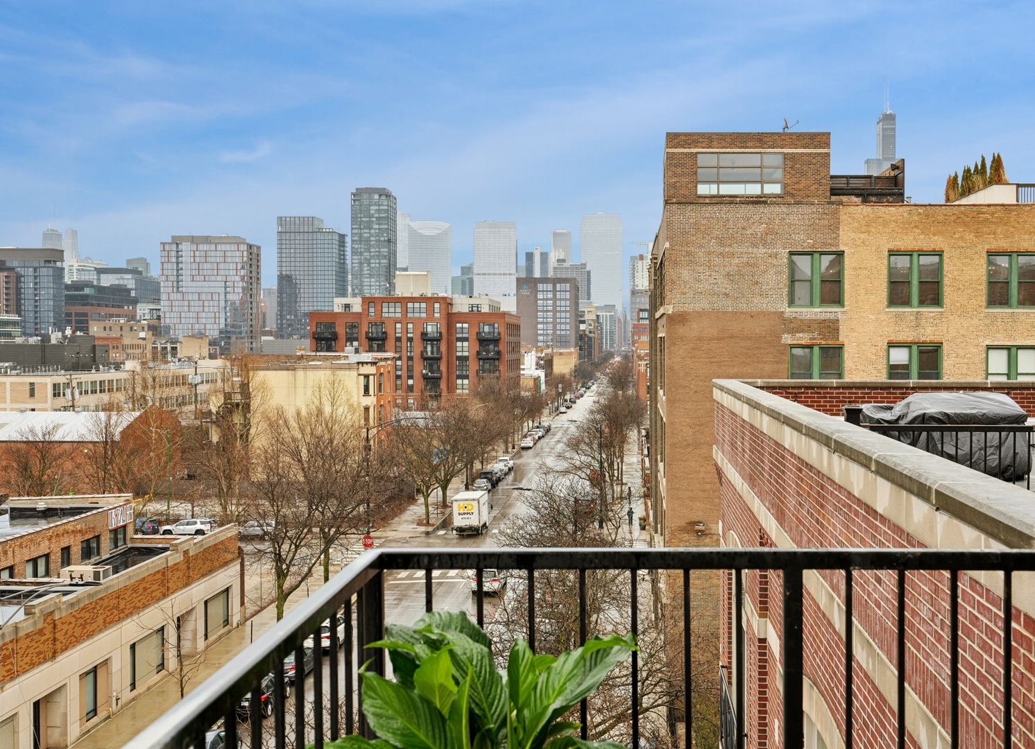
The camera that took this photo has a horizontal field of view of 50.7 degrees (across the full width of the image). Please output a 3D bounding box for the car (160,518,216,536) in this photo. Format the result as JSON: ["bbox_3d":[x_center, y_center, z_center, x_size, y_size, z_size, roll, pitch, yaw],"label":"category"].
[{"bbox_3d":[-29.515,13.538,98.189,4.900,1.700,1.920,0,1,6],"label":"car"}]

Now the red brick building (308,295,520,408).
[{"bbox_3d":[-18.449,-1.231,207.915,35.672,25.700,25.835,0,1,6],"label":"red brick building"}]

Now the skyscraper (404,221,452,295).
[{"bbox_3d":[-145.159,-146.513,1812.264,67.000,221.000,40.000,0,2,6],"label":"skyscraper"}]

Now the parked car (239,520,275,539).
[{"bbox_3d":[-22.957,13.558,95.748,4.650,1.680,1.850,0,2,6],"label":"parked car"}]

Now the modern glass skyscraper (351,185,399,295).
[{"bbox_3d":[-118.935,-81.830,903.378,32.000,145.000,28.000,0,2,6],"label":"modern glass skyscraper"}]

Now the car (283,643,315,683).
[{"bbox_3d":[-11.624,14.792,57.440,1.840,1.460,4.700,0,2,6],"label":"car"}]

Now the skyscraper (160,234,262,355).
[{"bbox_3d":[-159.984,-34.301,569.951,46.185,75.000,20.722,0,1,6],"label":"skyscraper"}]

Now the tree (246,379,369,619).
[{"bbox_3d":[-11.705,8.312,61.096,6.900,14.200,6.900,0,2,6],"label":"tree"}]

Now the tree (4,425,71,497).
[{"bbox_3d":[-45.247,9.482,102.917,5.700,9.700,5.700,0,1,6],"label":"tree"}]

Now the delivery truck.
[{"bbox_3d":[-4.228,12.635,101.291,2.480,3.200,7.400,0,2,6],"label":"delivery truck"}]

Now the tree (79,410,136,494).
[{"bbox_3d":[-38.429,8.760,102.703,5.000,11.100,5.000,0,1,6],"label":"tree"}]

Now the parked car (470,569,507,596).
[{"bbox_3d":[-1.875,14.006,75.861,1.850,1.650,4.600,0,1,6],"label":"parked car"}]

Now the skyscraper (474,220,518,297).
[{"bbox_3d":[-35.696,-138.630,1792.057,69.836,222.000,35.000,0,1,6],"label":"skyscraper"}]

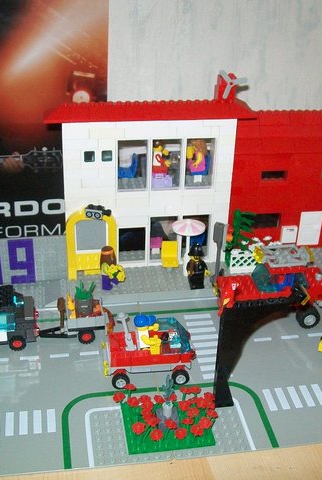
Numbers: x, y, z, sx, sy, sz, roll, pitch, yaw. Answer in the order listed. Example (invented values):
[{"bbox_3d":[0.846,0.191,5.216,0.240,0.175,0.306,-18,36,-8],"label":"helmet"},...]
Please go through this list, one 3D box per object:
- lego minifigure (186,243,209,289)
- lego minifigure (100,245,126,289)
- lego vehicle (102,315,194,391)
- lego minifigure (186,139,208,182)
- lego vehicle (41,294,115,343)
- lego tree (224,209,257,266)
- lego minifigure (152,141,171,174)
[{"bbox_3d":[0.037,0.026,0.639,0.024,0.046,0.014,-3,30,-9],"label":"lego minifigure"},{"bbox_3d":[-0.047,0.027,0.642,0.025,0.043,0.022,-3,30,-9],"label":"lego minifigure"},{"bbox_3d":[-0.009,0.083,0.542,0.075,0.058,0.040,-2,29,-7],"label":"lego vehicle"},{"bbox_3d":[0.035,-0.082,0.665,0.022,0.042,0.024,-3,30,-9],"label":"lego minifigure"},{"bbox_3d":[-0.075,0.064,0.585,0.068,0.046,0.034,-5,30,-11],"label":"lego vehicle"},{"bbox_3d":[0.080,-0.003,0.679,0.032,0.065,0.022,-3,30,-9],"label":"lego tree"},{"bbox_3d":[-0.001,-0.081,0.643,0.020,0.032,0.021,-3,30,-9],"label":"lego minifigure"}]

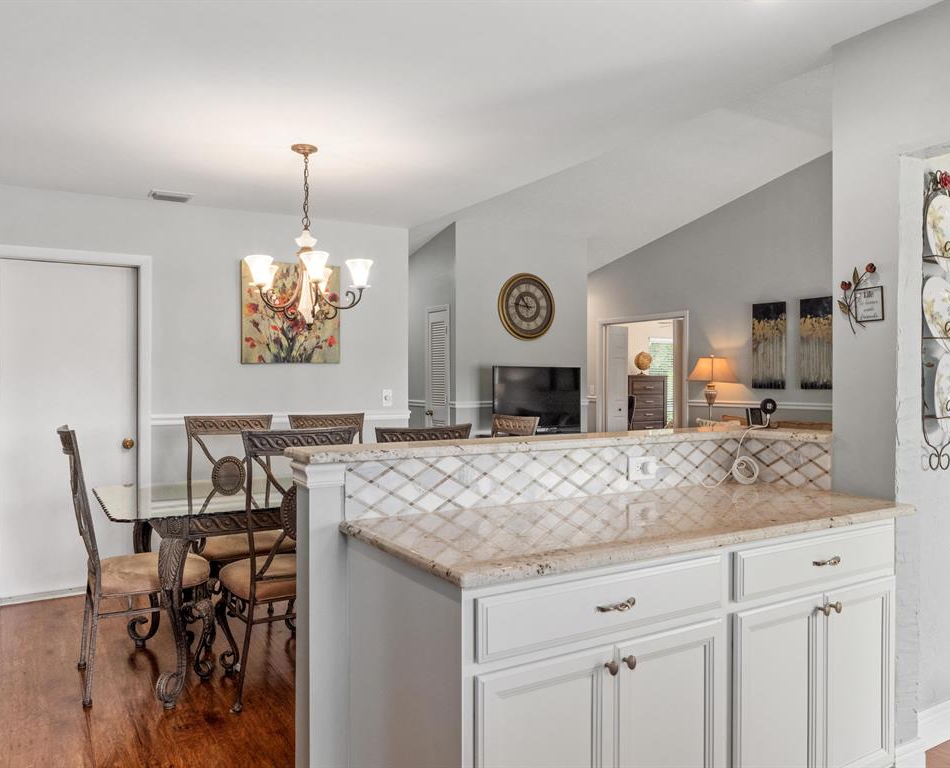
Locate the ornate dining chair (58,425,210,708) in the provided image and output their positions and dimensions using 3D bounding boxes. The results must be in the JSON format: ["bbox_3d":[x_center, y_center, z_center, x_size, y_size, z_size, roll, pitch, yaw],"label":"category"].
[{"bbox_3d":[-1.498,0.736,3.137,0.610,1.120,0.485,0,0,-31],"label":"ornate dining chair"}]

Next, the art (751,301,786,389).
[{"bbox_3d":[2.948,-0.382,7.145,0.035,0.870,0.395,0,0,-31],"label":"art"}]

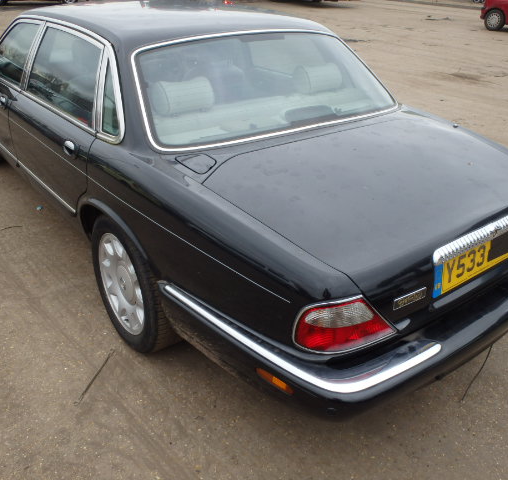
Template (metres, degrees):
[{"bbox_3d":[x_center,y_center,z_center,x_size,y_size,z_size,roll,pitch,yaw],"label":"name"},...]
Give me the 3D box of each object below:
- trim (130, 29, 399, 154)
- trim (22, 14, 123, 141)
[{"bbox_3d":[0.098,-0.750,2.404,1.460,0.110,0.500,-19,72,-33],"label":"trim"},{"bbox_3d":[-0.879,-0.804,2.476,0.100,0.420,1.500,11,15,-44],"label":"trim"}]

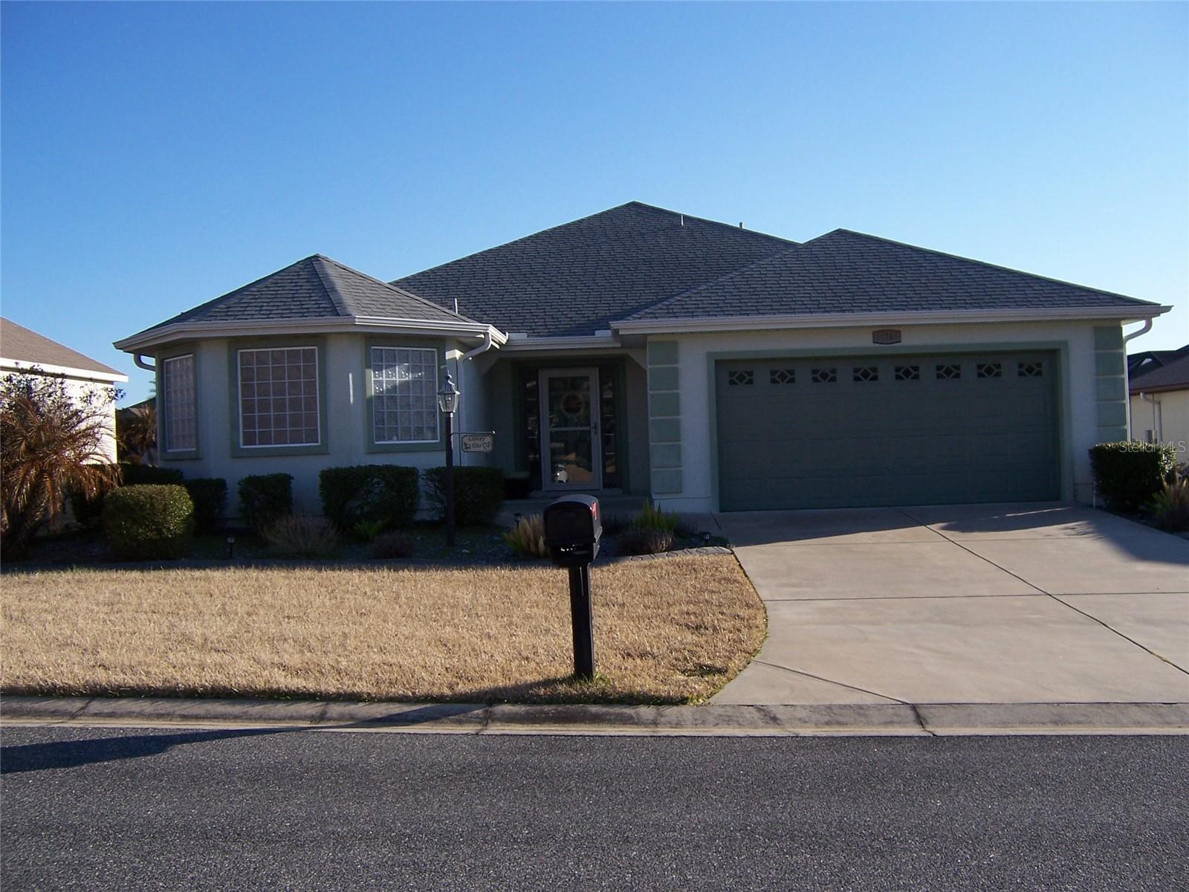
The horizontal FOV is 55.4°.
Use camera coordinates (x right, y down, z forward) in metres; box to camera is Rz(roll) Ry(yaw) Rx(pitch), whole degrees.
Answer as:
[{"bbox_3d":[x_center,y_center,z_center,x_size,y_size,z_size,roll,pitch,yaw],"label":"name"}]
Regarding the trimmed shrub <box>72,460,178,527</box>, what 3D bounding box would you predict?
[{"bbox_3d":[-6.277,0.649,15.196,1.350,0.880,0.900,-2,-1,0],"label":"trimmed shrub"}]

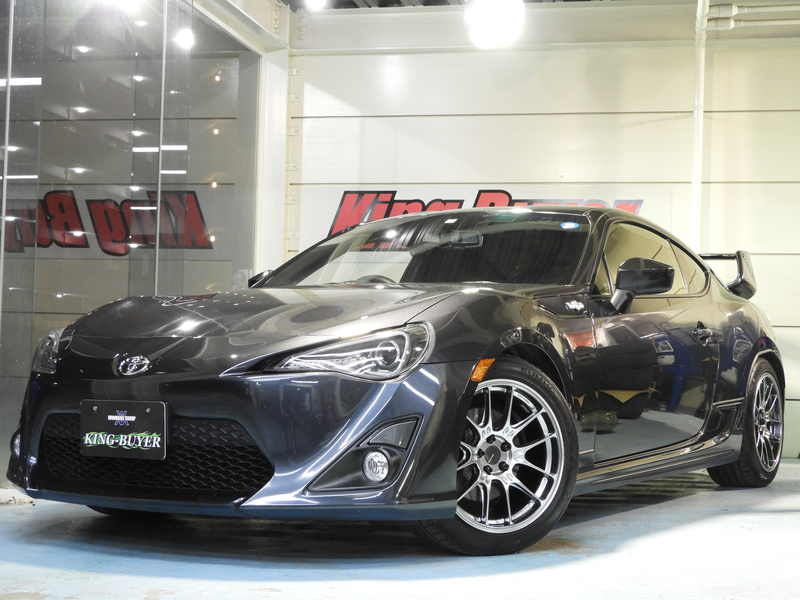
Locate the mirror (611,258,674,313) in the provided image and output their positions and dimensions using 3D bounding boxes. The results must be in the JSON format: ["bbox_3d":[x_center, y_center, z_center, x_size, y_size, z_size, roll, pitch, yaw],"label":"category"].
[{"bbox_3d":[0.899,-0.055,5.148,0.205,0.190,0.150,0,-2,31],"label":"mirror"}]

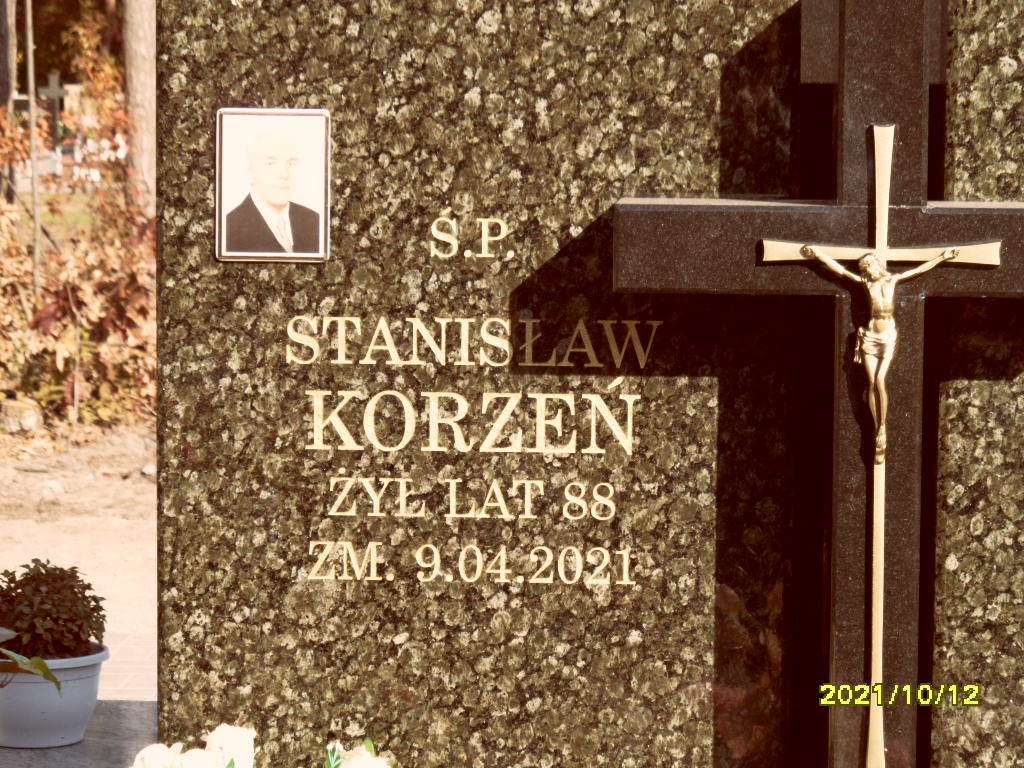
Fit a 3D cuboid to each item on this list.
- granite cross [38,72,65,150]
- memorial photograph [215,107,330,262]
[{"bbox_3d":[-4.650,-2.753,30.000,0.310,0.810,0.090,2,7,10],"label":"granite cross"},{"bbox_3d":[-0.244,-0.203,3.030,0.117,0.158,0.010,1,6,1],"label":"memorial photograph"}]

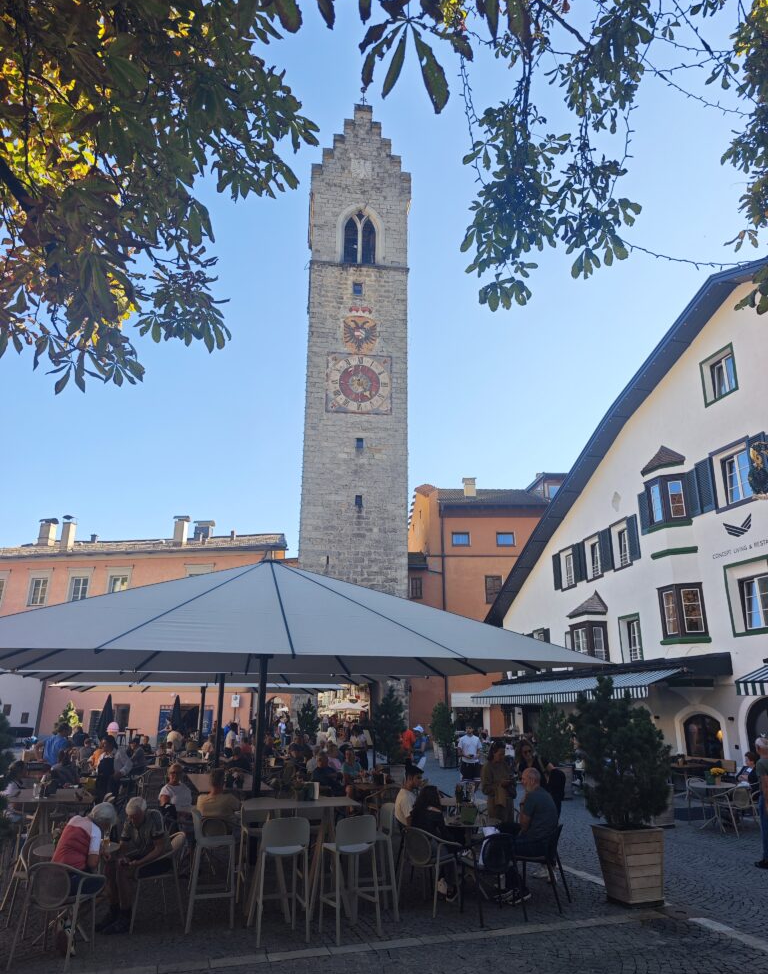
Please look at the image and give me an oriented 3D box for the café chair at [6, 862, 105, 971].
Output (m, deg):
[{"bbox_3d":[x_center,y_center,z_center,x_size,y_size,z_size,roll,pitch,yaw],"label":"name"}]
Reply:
[{"bbox_3d":[-2.692,3.479,5.665,0.560,0.790,0.570,-1,-18,6],"label":"café chair"}]

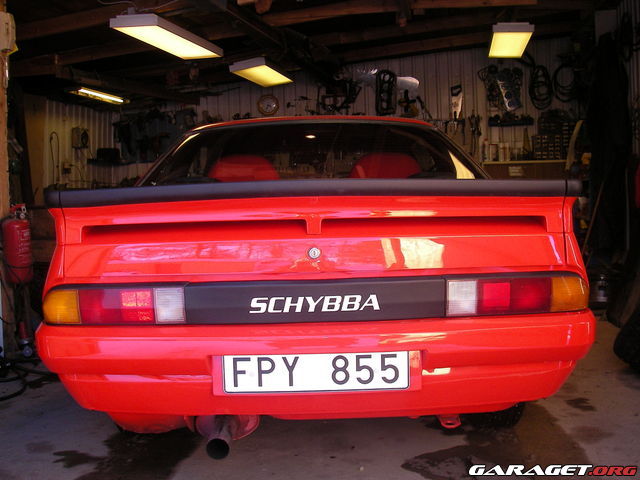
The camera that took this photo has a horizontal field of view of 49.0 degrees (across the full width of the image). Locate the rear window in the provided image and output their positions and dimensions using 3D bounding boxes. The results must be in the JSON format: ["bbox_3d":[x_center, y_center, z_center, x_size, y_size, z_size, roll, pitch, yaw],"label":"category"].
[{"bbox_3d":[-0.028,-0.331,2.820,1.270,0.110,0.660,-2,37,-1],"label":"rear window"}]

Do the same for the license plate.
[{"bbox_3d":[-0.008,0.348,1.860,0.488,0.110,0.020,-2,3,-1],"label":"license plate"}]

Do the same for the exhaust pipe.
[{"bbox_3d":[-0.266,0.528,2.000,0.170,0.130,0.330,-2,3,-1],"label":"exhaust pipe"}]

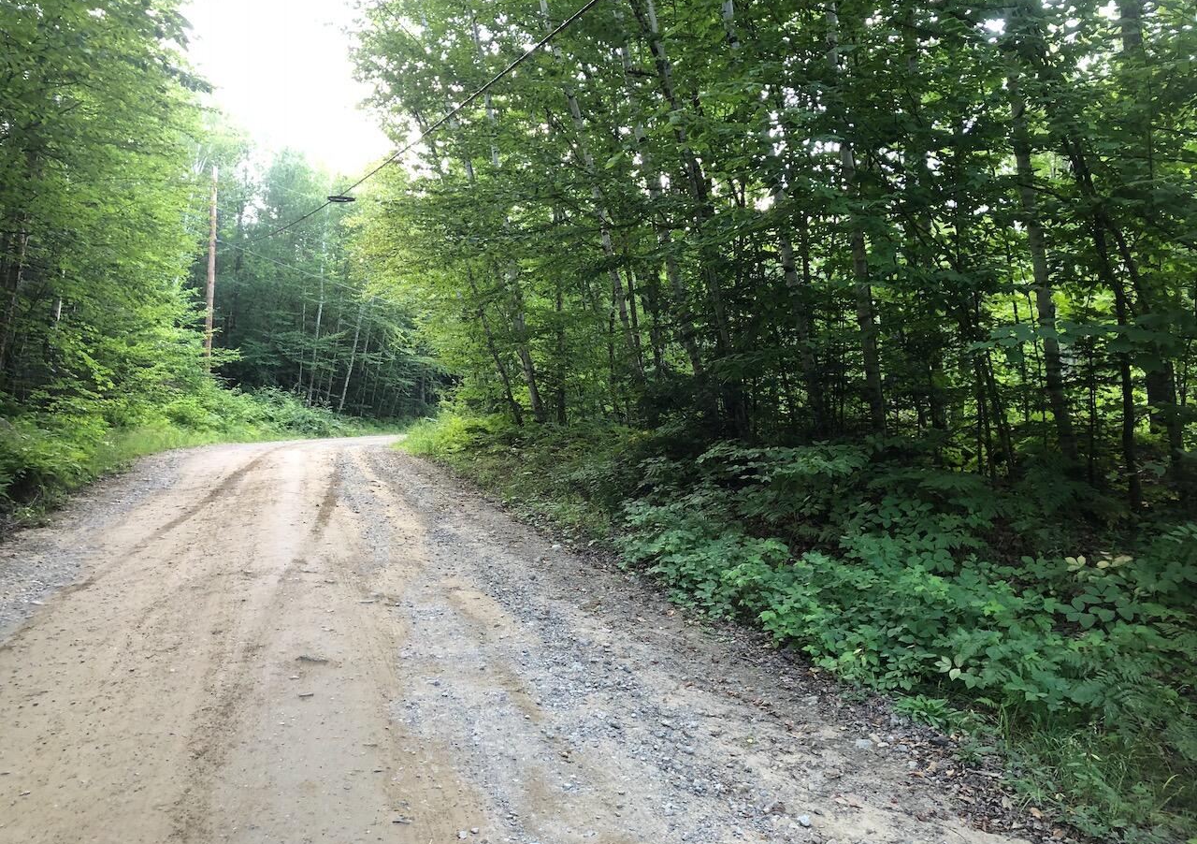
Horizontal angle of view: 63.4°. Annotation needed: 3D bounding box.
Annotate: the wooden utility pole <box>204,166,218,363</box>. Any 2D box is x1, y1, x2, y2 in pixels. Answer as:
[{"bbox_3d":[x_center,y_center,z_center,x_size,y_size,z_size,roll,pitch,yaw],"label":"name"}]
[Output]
[{"bbox_3d":[-12.613,-4.122,31.500,0.250,8.600,0.250,2,-2,-22],"label":"wooden utility pole"}]

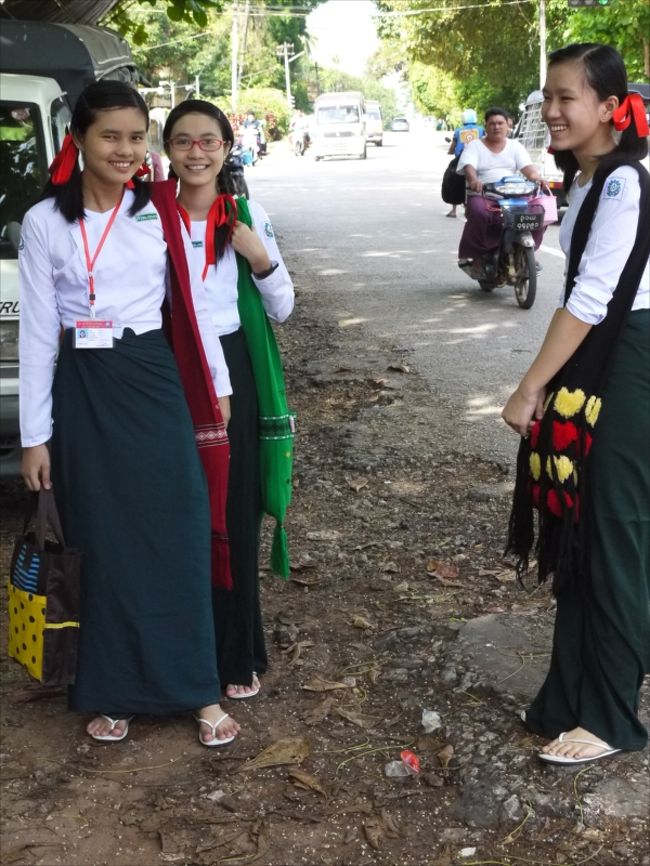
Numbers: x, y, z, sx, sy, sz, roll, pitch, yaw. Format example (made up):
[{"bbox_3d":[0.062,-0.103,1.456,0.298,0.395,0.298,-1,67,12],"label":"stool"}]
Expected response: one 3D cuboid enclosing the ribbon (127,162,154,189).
[{"bbox_3d":[-0.444,-0.620,3.720,0.070,0.075,0.060,-4,12,-17],"label":"ribbon"}]

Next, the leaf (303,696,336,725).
[{"bbox_3d":[-0.014,0.722,4.027,0.055,0.022,0.145,5,13,23],"label":"leaf"}]

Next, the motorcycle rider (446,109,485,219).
[{"bbox_3d":[2.198,-4.026,23.266,0.700,1.580,0.750,0,12,2],"label":"motorcycle rider"}]

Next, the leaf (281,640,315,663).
[{"bbox_3d":[-0.079,0.630,4.461,0.070,0.027,0.125,5,13,21],"label":"leaf"}]

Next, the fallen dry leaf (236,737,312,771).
[{"bbox_3d":[-0.120,0.750,3.619,0.175,0.035,0.090,-7,13,-29],"label":"fallen dry leaf"}]

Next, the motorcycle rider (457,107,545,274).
[{"bbox_3d":[1.412,-1.962,12.483,0.650,1.303,0.720,-2,12,-8],"label":"motorcycle rider"}]

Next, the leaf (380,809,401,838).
[{"bbox_3d":[0.138,0.825,3.271,0.040,0.020,0.095,-3,12,-12],"label":"leaf"}]

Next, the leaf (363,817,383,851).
[{"bbox_3d":[0.099,0.833,3.228,0.042,0.022,0.120,-2,12,-5],"label":"leaf"}]

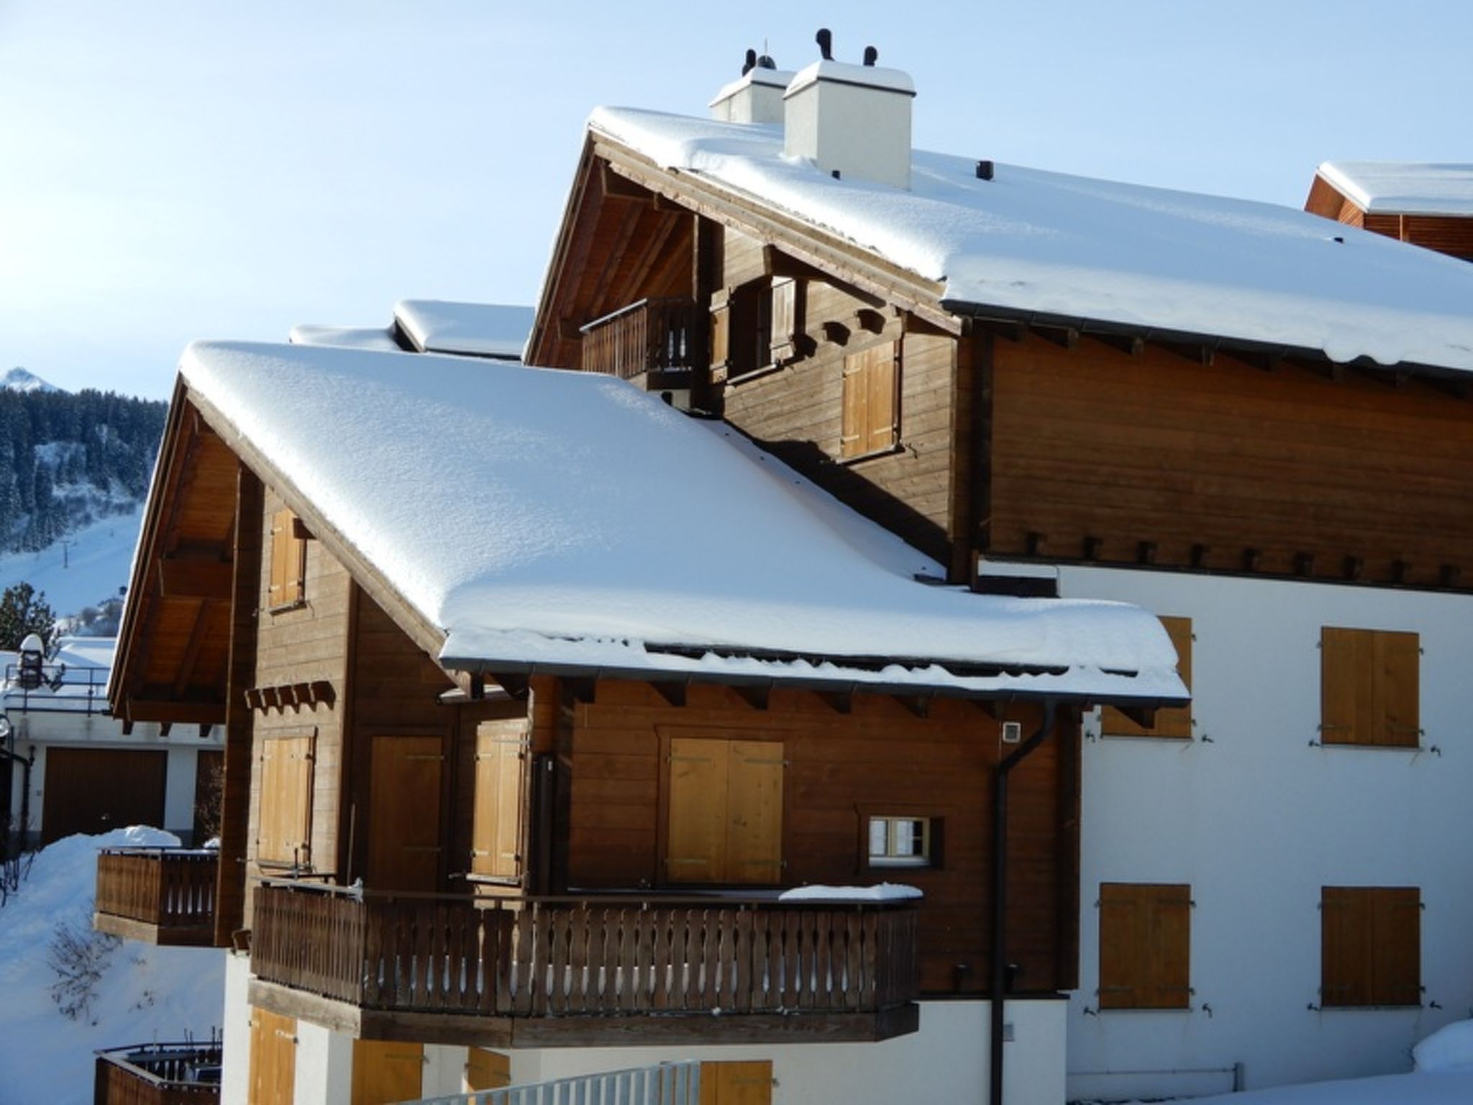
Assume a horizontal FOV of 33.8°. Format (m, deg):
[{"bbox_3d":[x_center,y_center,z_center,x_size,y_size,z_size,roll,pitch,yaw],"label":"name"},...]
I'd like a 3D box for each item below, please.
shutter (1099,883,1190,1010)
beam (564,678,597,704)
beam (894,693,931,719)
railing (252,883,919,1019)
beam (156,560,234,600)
[{"bbox_3d":[4.131,4.005,24.653,1.141,1.278,0.098,5,-7,-26],"label":"shutter"},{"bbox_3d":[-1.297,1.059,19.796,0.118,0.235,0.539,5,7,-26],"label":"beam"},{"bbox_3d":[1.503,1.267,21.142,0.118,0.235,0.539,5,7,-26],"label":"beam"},{"bbox_3d":[-1.267,3.488,21.866,5.270,0.970,4.570,4,-6,-24],"label":"railing"},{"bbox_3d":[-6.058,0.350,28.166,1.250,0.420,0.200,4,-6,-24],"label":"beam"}]

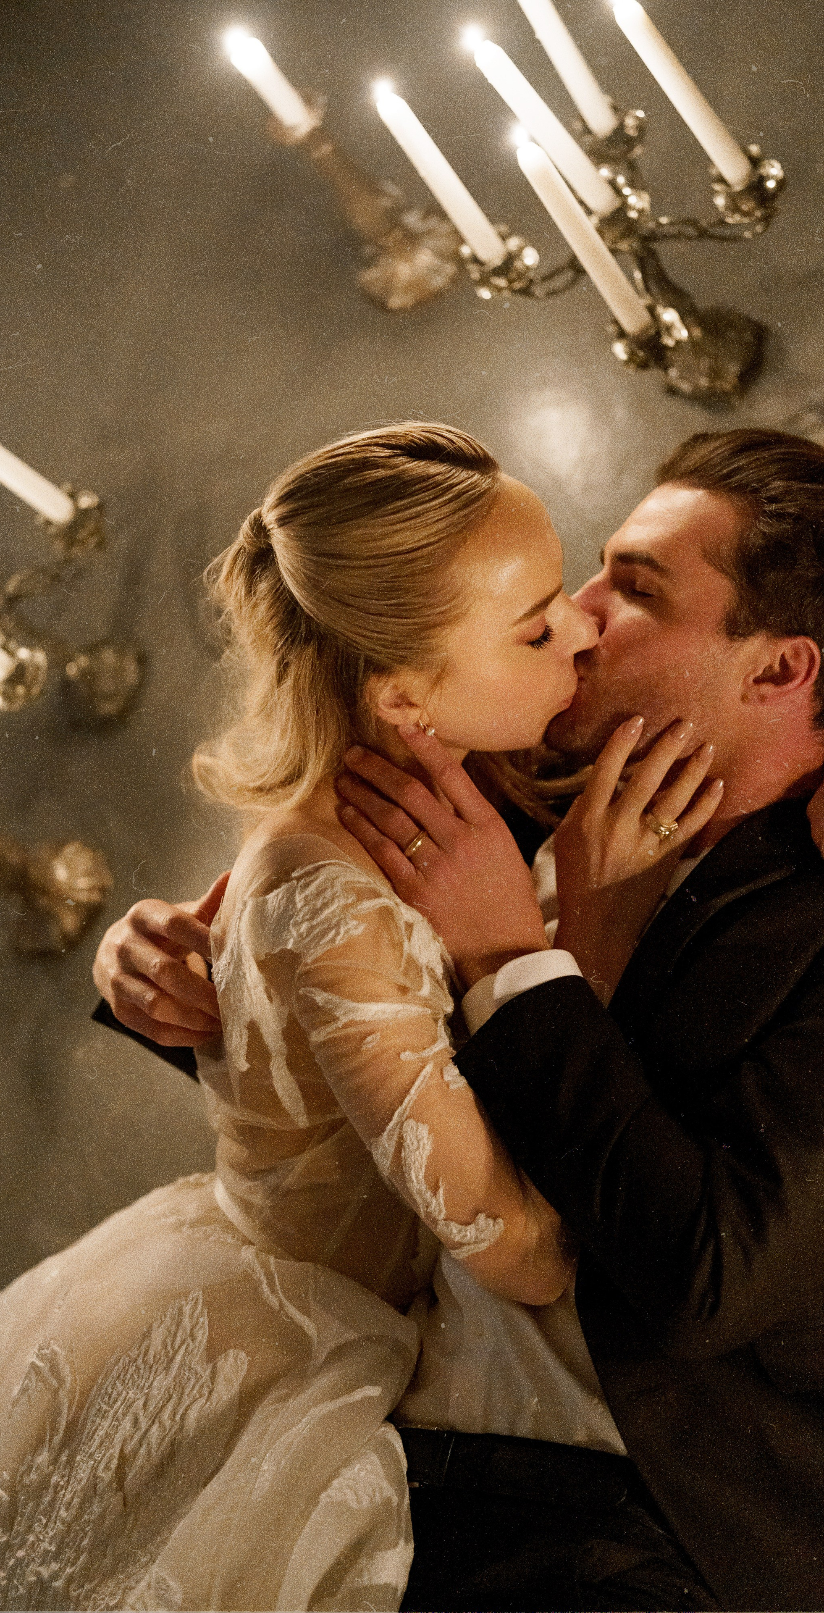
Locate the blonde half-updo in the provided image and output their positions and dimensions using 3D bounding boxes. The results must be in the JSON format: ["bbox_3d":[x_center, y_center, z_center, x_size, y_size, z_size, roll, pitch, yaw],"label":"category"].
[{"bbox_3d":[-0.044,-0.127,1.495,0.240,0.180,0.245,-12,96,-7],"label":"blonde half-updo"}]

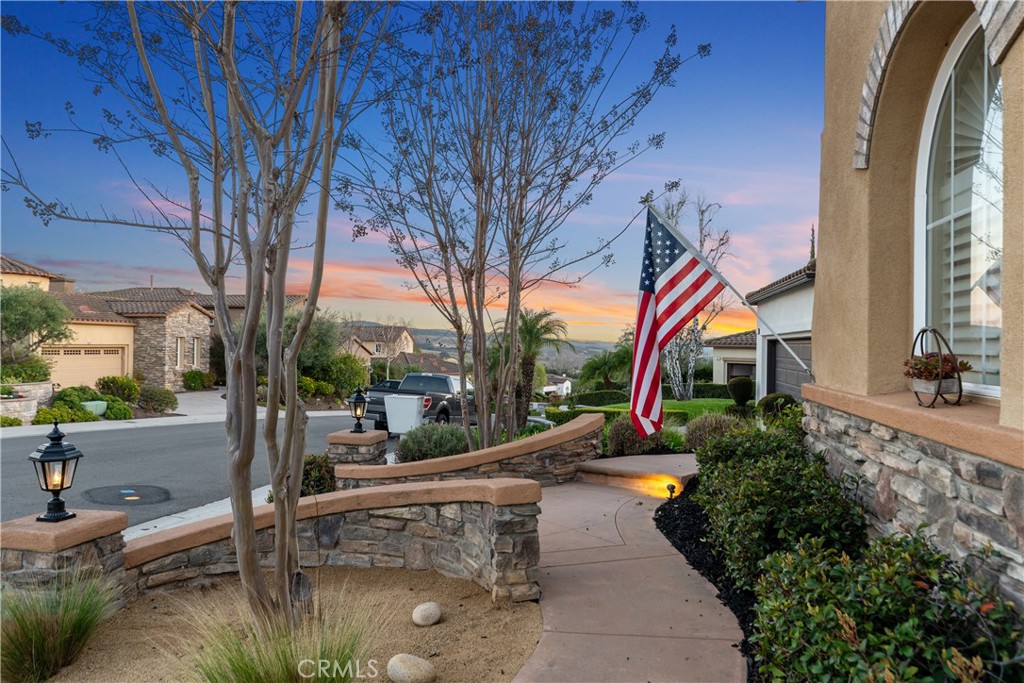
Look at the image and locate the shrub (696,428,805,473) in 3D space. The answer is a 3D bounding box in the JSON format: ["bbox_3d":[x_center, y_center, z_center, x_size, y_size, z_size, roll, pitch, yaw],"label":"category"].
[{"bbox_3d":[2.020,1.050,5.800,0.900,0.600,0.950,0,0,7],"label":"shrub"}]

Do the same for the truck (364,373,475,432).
[{"bbox_3d":[-2.440,2.020,22.150,2.020,1.930,5.890,0,-3,17],"label":"truck"}]

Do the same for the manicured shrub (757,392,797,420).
[{"bbox_3d":[3.733,0.935,9.600,0.560,0.480,0.540,0,0,0],"label":"manicured shrub"}]

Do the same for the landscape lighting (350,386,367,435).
[{"bbox_3d":[-1.660,0.730,7.400,0.235,0.525,0.235,0,0,-24],"label":"landscape lighting"}]

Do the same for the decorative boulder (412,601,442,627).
[{"bbox_3d":[-0.457,1.455,3.650,0.152,0.115,0.130,0,0,0],"label":"decorative boulder"}]

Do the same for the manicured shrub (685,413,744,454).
[{"bbox_3d":[2.462,1.125,8.300,0.740,0.520,0.700,0,0,0],"label":"manicured shrub"}]

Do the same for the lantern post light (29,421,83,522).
[{"bbox_3d":[-2.430,0.692,3.640,0.250,0.535,0.250,0,0,-37],"label":"lantern post light"}]

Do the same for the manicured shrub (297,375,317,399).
[{"bbox_3d":[-8.300,1.820,27.500,0.900,0.970,0.900,0,0,0],"label":"manicured shrub"}]

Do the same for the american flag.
[{"bbox_3d":[1.340,-0.155,5.500,0.770,1.830,0.280,0,0,7],"label":"american flag"}]

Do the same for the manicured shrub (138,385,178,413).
[{"bbox_3d":[-12.738,2.054,24.600,1.430,1.020,1.350,0,0,0],"label":"manicured shrub"}]

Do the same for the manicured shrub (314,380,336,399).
[{"bbox_3d":[-8.195,2.109,30.000,0.980,0.800,0.950,0,0,0],"label":"manicured shrub"}]

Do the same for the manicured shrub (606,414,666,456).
[{"bbox_3d":[1.495,1.130,8.200,0.730,0.520,0.700,0,0,0],"label":"manicured shrub"}]

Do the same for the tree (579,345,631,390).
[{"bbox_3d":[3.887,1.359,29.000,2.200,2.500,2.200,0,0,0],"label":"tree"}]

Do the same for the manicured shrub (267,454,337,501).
[{"bbox_3d":[-2.000,1.380,6.500,0.720,0.680,0.720,0,0,0],"label":"manicured shrub"}]

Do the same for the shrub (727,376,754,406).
[{"bbox_3d":[4.690,1.030,14.000,0.540,0.630,0.540,0,0,0],"label":"shrub"}]

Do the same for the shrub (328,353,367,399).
[{"bbox_3d":[-7.470,1.567,31.000,1.750,2.100,1.700,0,0,0],"label":"shrub"}]

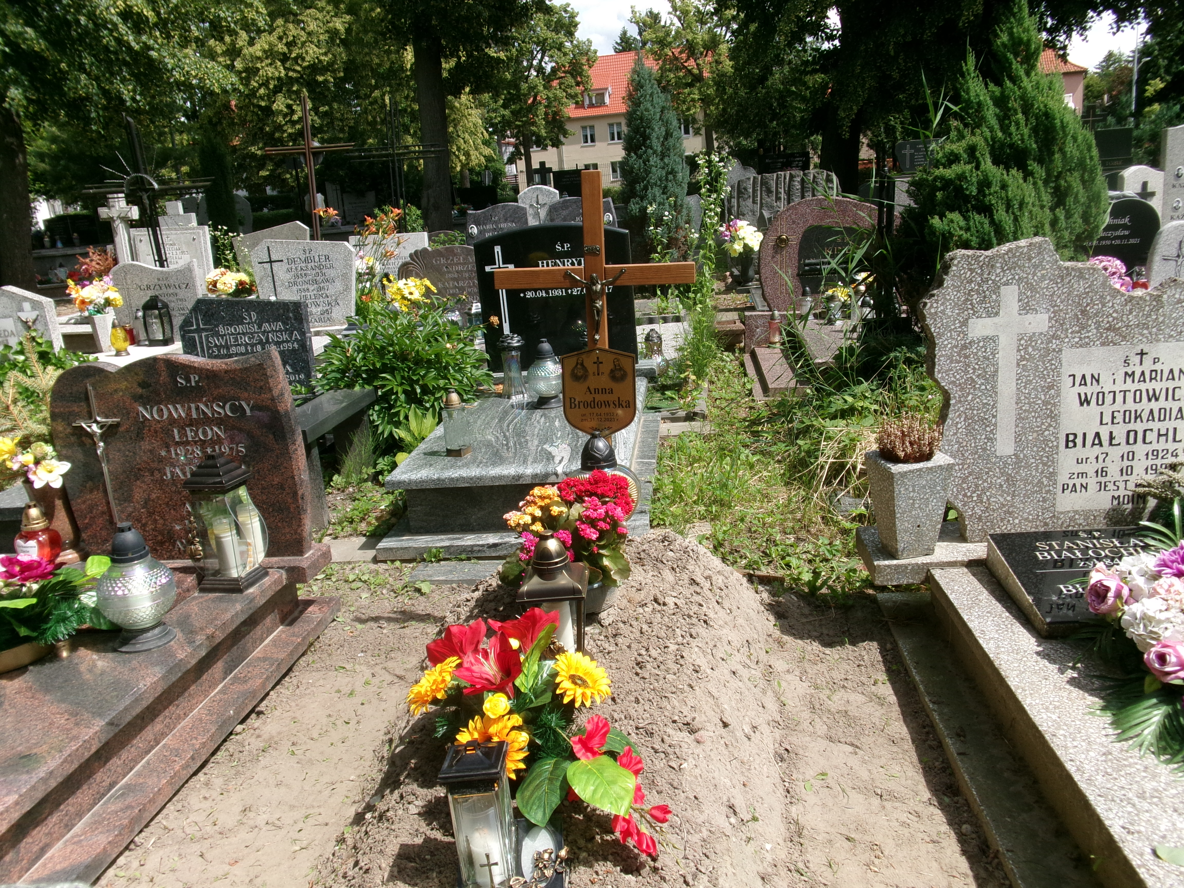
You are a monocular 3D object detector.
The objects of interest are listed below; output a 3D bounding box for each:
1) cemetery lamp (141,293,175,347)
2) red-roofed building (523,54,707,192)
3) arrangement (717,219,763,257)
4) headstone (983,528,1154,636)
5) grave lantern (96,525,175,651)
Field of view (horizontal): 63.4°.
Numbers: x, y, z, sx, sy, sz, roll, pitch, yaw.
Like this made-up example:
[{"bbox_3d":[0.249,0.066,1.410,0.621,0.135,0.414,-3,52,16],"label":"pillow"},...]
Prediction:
[{"bbox_3d":[-3.630,-1.035,7.974,0.200,0.408,0.200,-3,14,7],"label":"cemetery lamp"},{"bbox_3d":[2.403,-26.323,79.000,17.000,11.200,10.000,-6,13,-7],"label":"red-roofed building"},{"bbox_3d":[1.518,-2.116,9.826,0.440,0.370,0.400,-3,14,6],"label":"arrangement"},{"bbox_3d":[1.403,0.346,2.480,0.580,0.090,0.520,-3,13,7],"label":"headstone"},{"bbox_3d":[-1.210,0.365,2.544,0.207,0.321,0.207,-3,14,6],"label":"grave lantern"}]

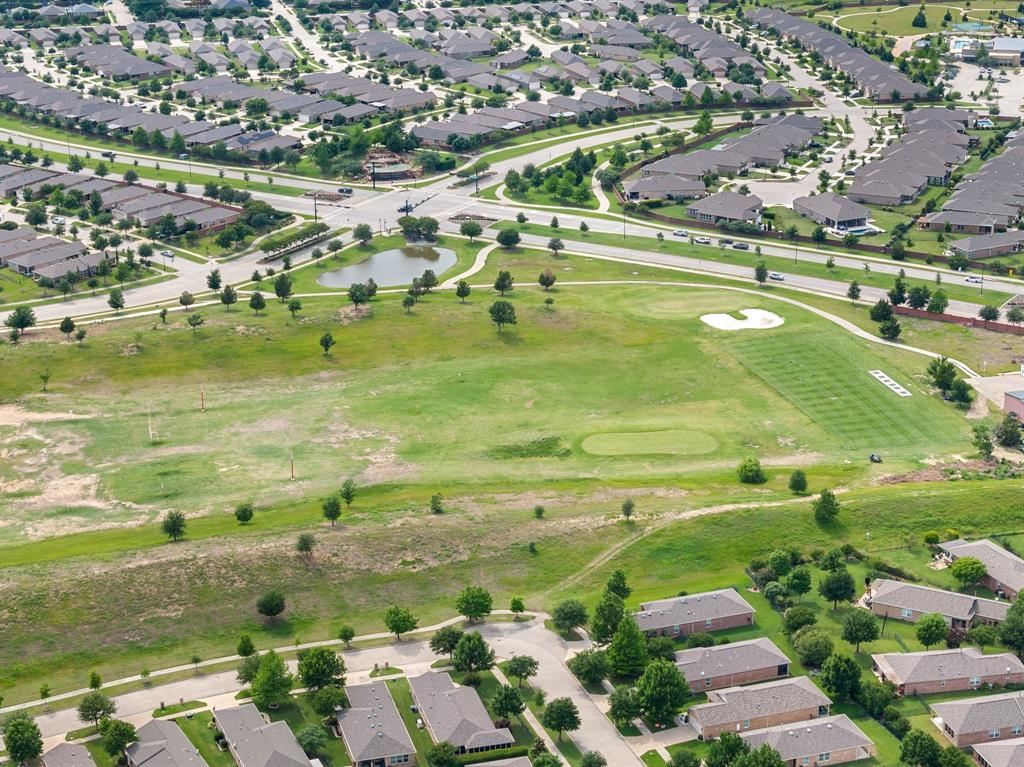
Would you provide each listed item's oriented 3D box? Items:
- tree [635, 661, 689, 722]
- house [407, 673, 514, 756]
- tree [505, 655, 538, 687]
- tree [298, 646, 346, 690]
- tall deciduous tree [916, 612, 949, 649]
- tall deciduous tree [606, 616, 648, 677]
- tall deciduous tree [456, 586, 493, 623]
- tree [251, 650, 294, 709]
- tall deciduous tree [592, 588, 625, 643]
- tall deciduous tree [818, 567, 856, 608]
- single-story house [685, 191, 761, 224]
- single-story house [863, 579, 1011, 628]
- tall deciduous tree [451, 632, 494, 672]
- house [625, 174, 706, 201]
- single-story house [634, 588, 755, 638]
[{"bbox_3d":[24.650,50.910,338.830,8.910,12.110,8.910,0,20,0],"label":"tree"},{"bbox_3d":[-9.770,60.020,380.990,12.910,5.300,29.370,-5,20,-15],"label":"house"},{"bbox_3d":[1.910,54.800,394.180,6.200,6.300,6.200,0,20,0],"label":"tree"},{"bbox_3d":[-36.430,54.250,392.270,8.900,8.600,8.900,0,20,0],"label":"tree"},{"bbox_3d":[73.890,43.830,364.630,5.550,6.920,5.550,0,20,0],"label":"tall deciduous tree"},{"bbox_3d":[22.370,50.030,398.780,8.200,12.200,8.200,0,20,0],"label":"tall deciduous tree"},{"bbox_3d":[-8.150,44.820,420.570,7.400,7.400,7.400,0,20,0],"label":"tall deciduous tree"},{"bbox_3d":[-40.050,49.550,346.400,7.110,10.020,7.110,0,20,0],"label":"tree"},{"bbox_3d":[18.870,46.240,411.510,7.300,10.800,7.300,0,20,0],"label":"tall deciduous tree"},{"bbox_3d":[67.060,42.280,425.600,7.400,8.800,7.400,0,20,0],"label":"tall deciduous tree"},{"bbox_3d":[75.810,-61.780,721.580,20.830,6.300,25.410,12,23,29],"label":"single-story house"},{"bbox_3d":[88.520,44.970,423.280,27.240,5.300,11.280,9,21,23],"label":"single-story house"},{"bbox_3d":[-6.720,46.710,356.590,7.490,7.910,7.490,0,20,0],"label":"tall deciduous tree"},{"bbox_3d":[47.770,-62.560,653.100,24.900,5.500,13.000,-2,20,-5],"label":"house"},{"bbox_3d":[35.480,46.150,420.090,25.710,5.200,11.380,-7,21,-19],"label":"single-story house"}]

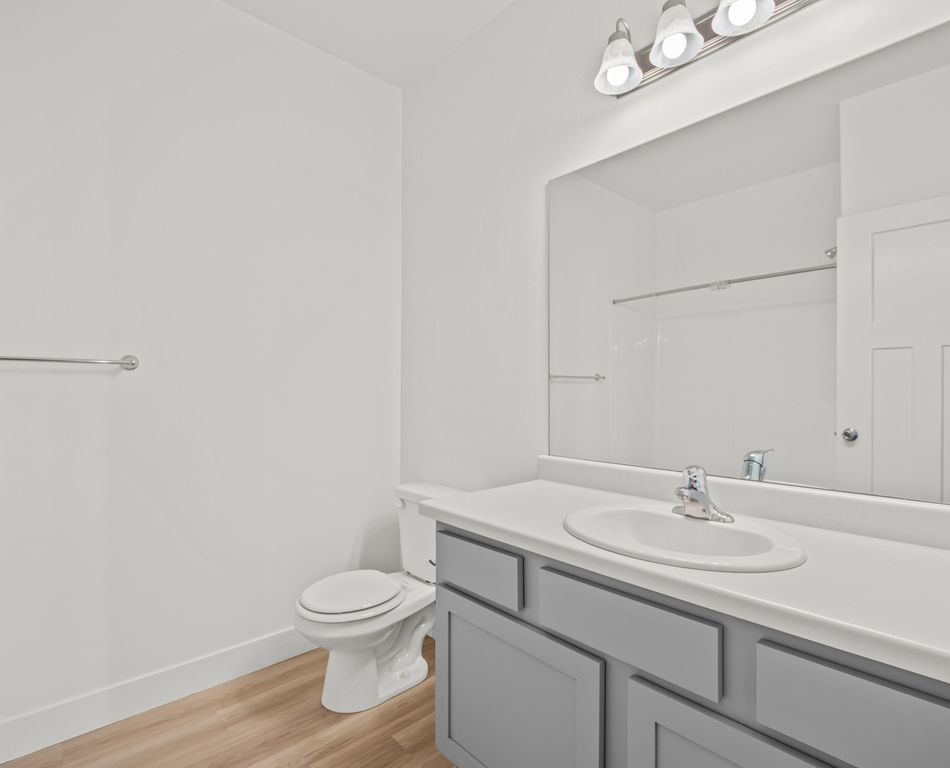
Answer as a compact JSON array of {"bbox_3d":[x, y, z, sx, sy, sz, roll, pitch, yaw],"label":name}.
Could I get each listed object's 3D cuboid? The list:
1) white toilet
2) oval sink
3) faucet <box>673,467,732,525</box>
[{"bbox_3d":[-0.360,0.814,1.864,0.690,0.724,0.440,2,-2,-43],"label":"white toilet"},{"bbox_3d":[0.428,0.408,1.045,0.425,0.175,0.485,2,-2,-43],"label":"oval sink"},{"bbox_3d":[0.525,0.259,1.133,0.150,0.135,0.150,2,-2,-43],"label":"faucet"}]

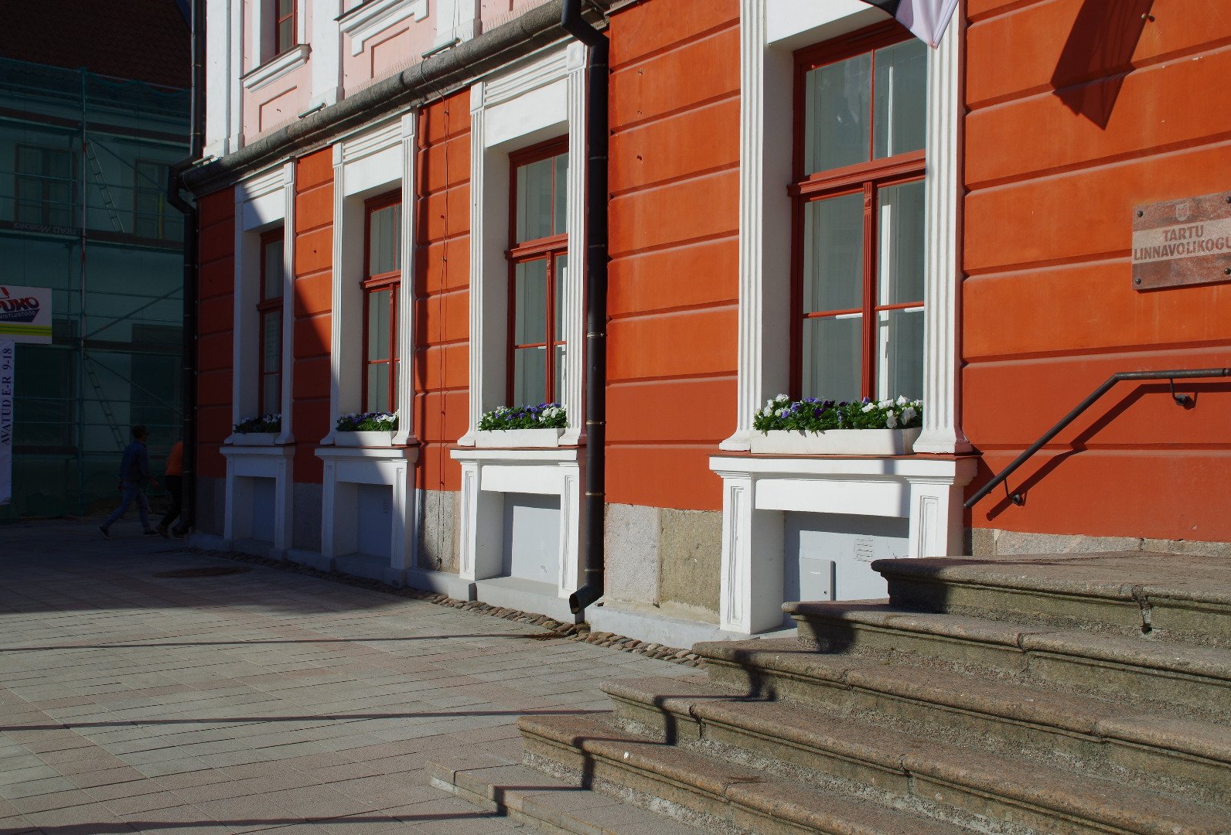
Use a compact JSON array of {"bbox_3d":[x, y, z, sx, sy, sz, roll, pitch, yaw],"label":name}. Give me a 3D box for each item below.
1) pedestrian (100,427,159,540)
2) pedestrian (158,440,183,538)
[{"bbox_3d":[-7.350,0.976,22.200,0.760,1.710,0.520,1,-1,-27],"label":"pedestrian"},{"bbox_3d":[-6.538,0.985,21.900,0.600,1.680,0.500,1,-1,-27],"label":"pedestrian"}]

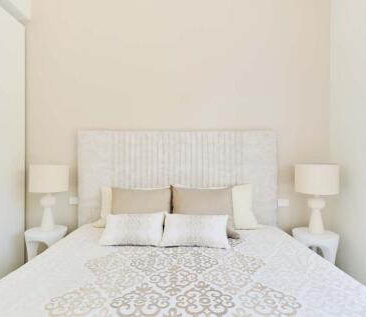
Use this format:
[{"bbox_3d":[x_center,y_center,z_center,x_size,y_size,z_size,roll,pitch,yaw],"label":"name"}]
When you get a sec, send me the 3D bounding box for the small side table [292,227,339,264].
[{"bbox_3d":[1.170,0.885,1.870,0.380,0.460,0.380,0,0,0],"label":"small side table"}]

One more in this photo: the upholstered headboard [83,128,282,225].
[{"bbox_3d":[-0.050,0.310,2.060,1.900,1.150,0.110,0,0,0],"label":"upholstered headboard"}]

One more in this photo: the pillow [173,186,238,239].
[{"bbox_3d":[0.170,0.450,1.800,0.550,0.430,0.150,0,-22,0],"label":"pillow"}]

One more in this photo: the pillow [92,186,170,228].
[{"bbox_3d":[-0.460,0.450,1.900,0.640,0.420,0.150,0,-18,0],"label":"pillow"}]

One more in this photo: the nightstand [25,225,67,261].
[{"bbox_3d":[-1.235,0.885,1.930,0.370,0.460,0.370,0,0,0],"label":"nightstand"}]

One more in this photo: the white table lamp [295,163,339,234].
[{"bbox_3d":[1.185,0.352,1.870,0.335,0.605,0.335,0,0,0],"label":"white table lamp"}]

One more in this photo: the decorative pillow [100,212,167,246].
[{"bbox_3d":[-0.378,0.540,1.670,0.480,0.270,0.120,0,-38,0],"label":"decorative pillow"}]

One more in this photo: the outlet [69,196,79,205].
[{"bbox_3d":[-1.085,0.426,2.120,0.100,0.075,0.015,0,0,0],"label":"outlet"}]

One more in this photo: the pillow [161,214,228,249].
[{"bbox_3d":[0.107,0.540,1.655,0.480,0.270,0.120,0,-38,0],"label":"pillow"}]

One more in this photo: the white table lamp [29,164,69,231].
[{"bbox_3d":[-1.215,0.358,1.940,0.330,0.595,0.330,0,0,0],"label":"white table lamp"}]

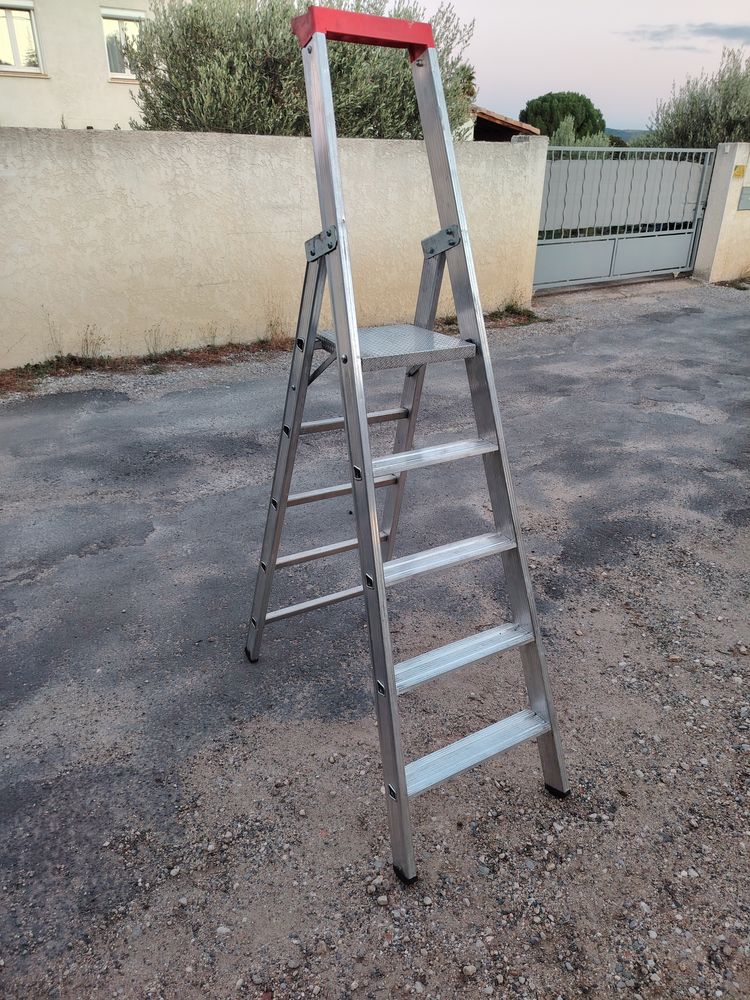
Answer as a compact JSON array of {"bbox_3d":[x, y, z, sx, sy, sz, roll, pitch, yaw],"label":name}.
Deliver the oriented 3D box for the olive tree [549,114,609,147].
[{"bbox_3d":[8.406,-14.444,29.546,2.700,3.474,2.700,6,26,13],"label":"olive tree"}]

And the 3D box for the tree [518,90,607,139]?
[{"bbox_3d":[13.085,-25.869,50.033,5.955,6.305,5.955,6,26,12],"label":"tree"}]

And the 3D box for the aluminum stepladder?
[{"bbox_3d":[0.045,-0.159,1.762,0.534,1.817,1.032,-14,29,-28],"label":"aluminum stepladder"}]

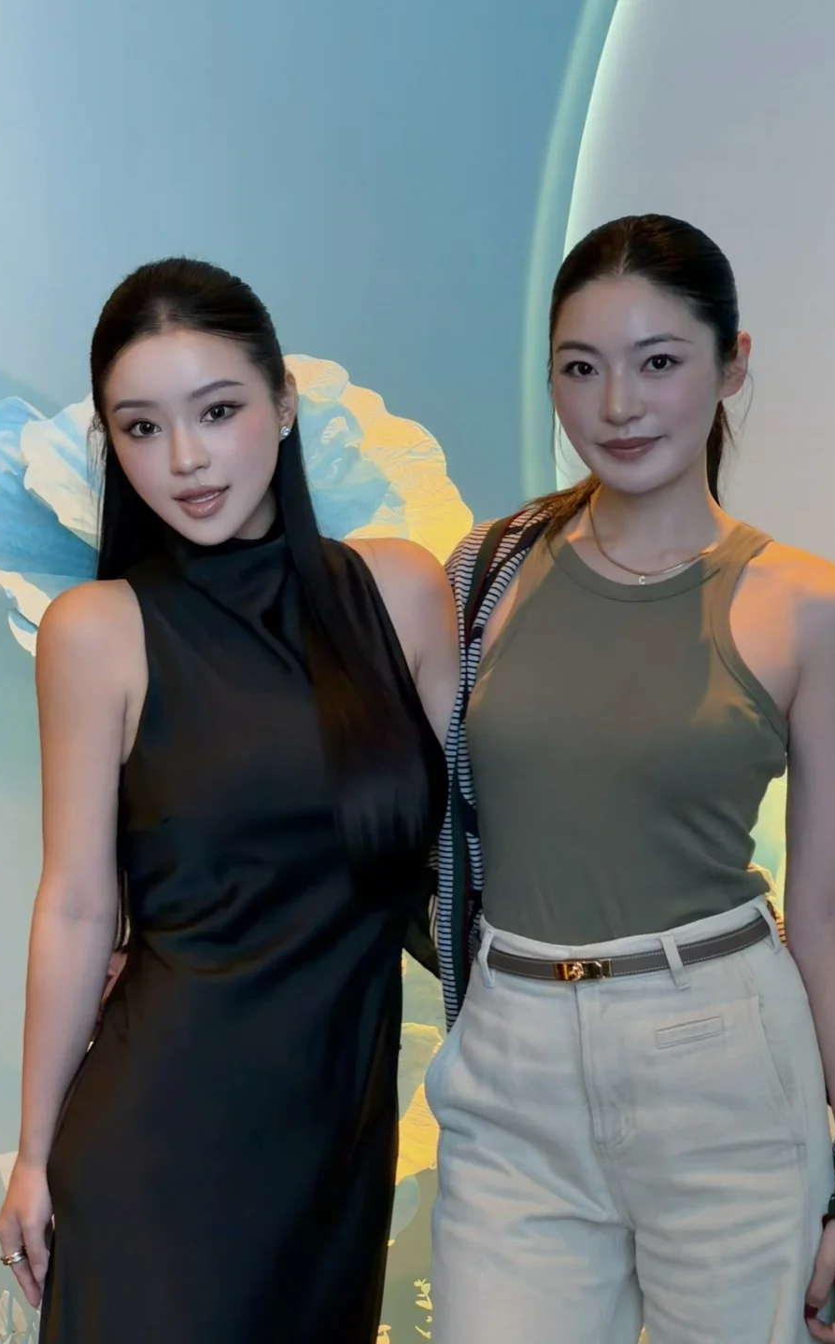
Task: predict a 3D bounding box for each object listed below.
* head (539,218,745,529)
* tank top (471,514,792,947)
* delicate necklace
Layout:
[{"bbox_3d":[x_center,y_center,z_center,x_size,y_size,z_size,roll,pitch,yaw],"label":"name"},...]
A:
[{"bbox_3d":[0.185,-0.250,3.220,0.175,0.260,0.220,1,3,17],"label":"head"},{"bbox_3d":[0.175,0.050,3.230,0.285,0.360,0.210,1,3,16],"label":"tank top"},{"bbox_3d":[0.193,-0.111,3.210,0.118,0.082,0.115,1,3,14],"label":"delicate necklace"}]

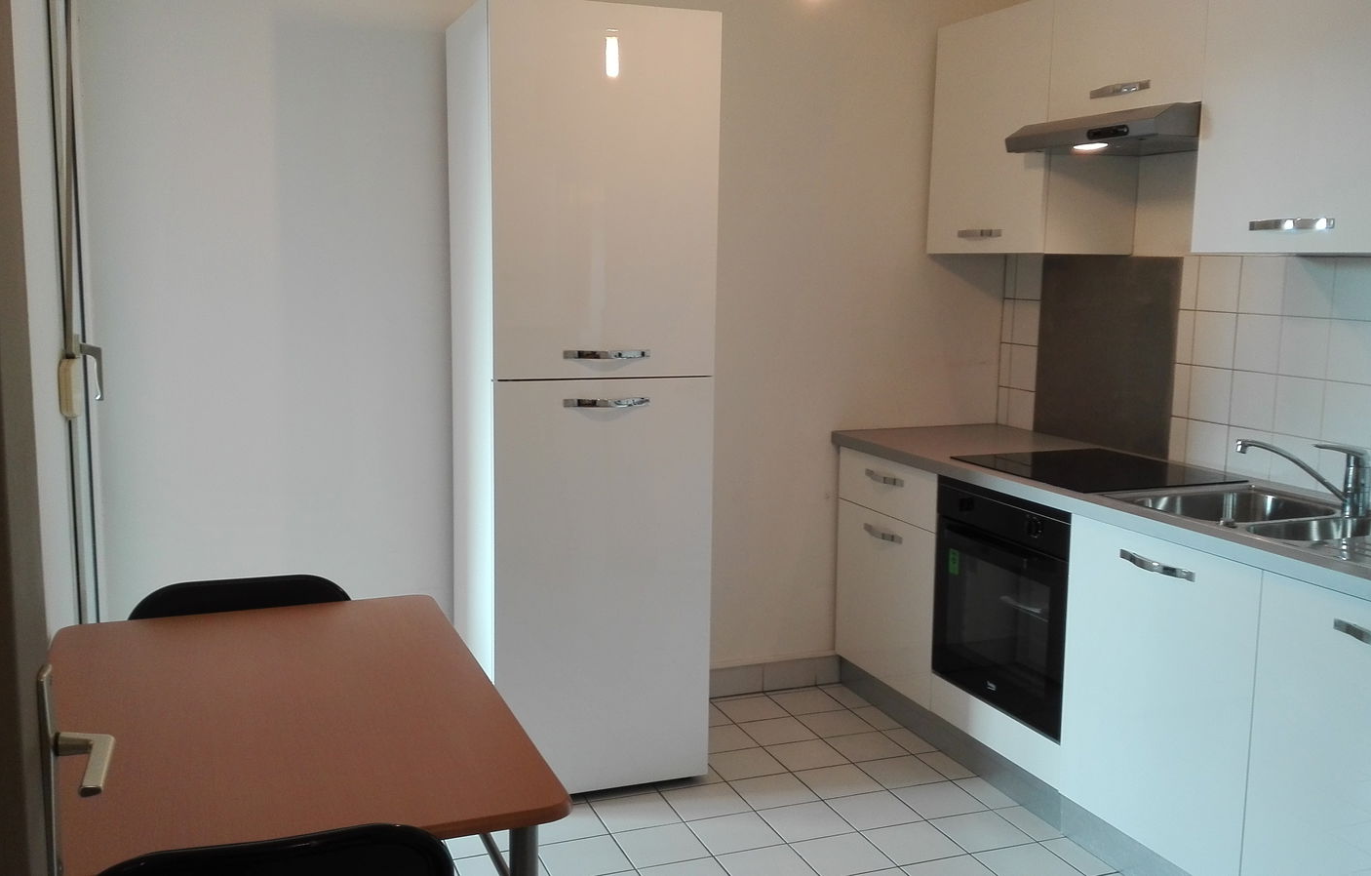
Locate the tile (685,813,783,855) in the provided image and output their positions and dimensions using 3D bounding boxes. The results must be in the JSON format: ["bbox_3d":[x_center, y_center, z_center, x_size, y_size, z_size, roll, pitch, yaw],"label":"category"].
[{"bbox_3d":[0.129,1.008,2.831,0.203,0.010,0.186,-1,9,-23],"label":"tile"}]

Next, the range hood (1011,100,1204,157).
[{"bbox_3d":[1.298,-0.857,3.151,0.490,0.088,0.595,-2,9,-21],"label":"range hood"}]

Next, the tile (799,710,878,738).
[{"bbox_3d":[0.505,0.967,3.749,0.212,0.010,0.198,-2,9,-21],"label":"tile"}]

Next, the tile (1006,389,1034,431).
[{"bbox_3d":[1.170,-0.088,3.906,0.010,0.153,0.143,-1,9,-23],"label":"tile"}]

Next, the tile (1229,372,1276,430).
[{"bbox_3d":[1.534,-0.100,3.011,0.010,0.151,0.149,-2,8,-21],"label":"tile"}]

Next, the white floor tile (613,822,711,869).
[{"bbox_3d":[-0.060,1.010,2.751,0.203,0.010,0.186,-1,9,-23],"label":"white floor tile"}]

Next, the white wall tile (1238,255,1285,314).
[{"bbox_3d":[1.547,-0.407,2.989,0.010,0.152,0.136,-3,9,-24],"label":"white wall tile"}]

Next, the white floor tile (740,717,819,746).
[{"bbox_3d":[0.293,0.921,3.493,0.203,0.010,0.186,-1,9,-23],"label":"white floor tile"}]

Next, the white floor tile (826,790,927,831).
[{"bbox_3d":[0.517,1.025,3.057,0.200,0.010,0.181,-2,9,-21],"label":"white floor tile"}]

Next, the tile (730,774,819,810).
[{"bbox_3d":[0.251,1.004,3.159,0.200,0.010,0.181,-2,9,-21],"label":"tile"}]

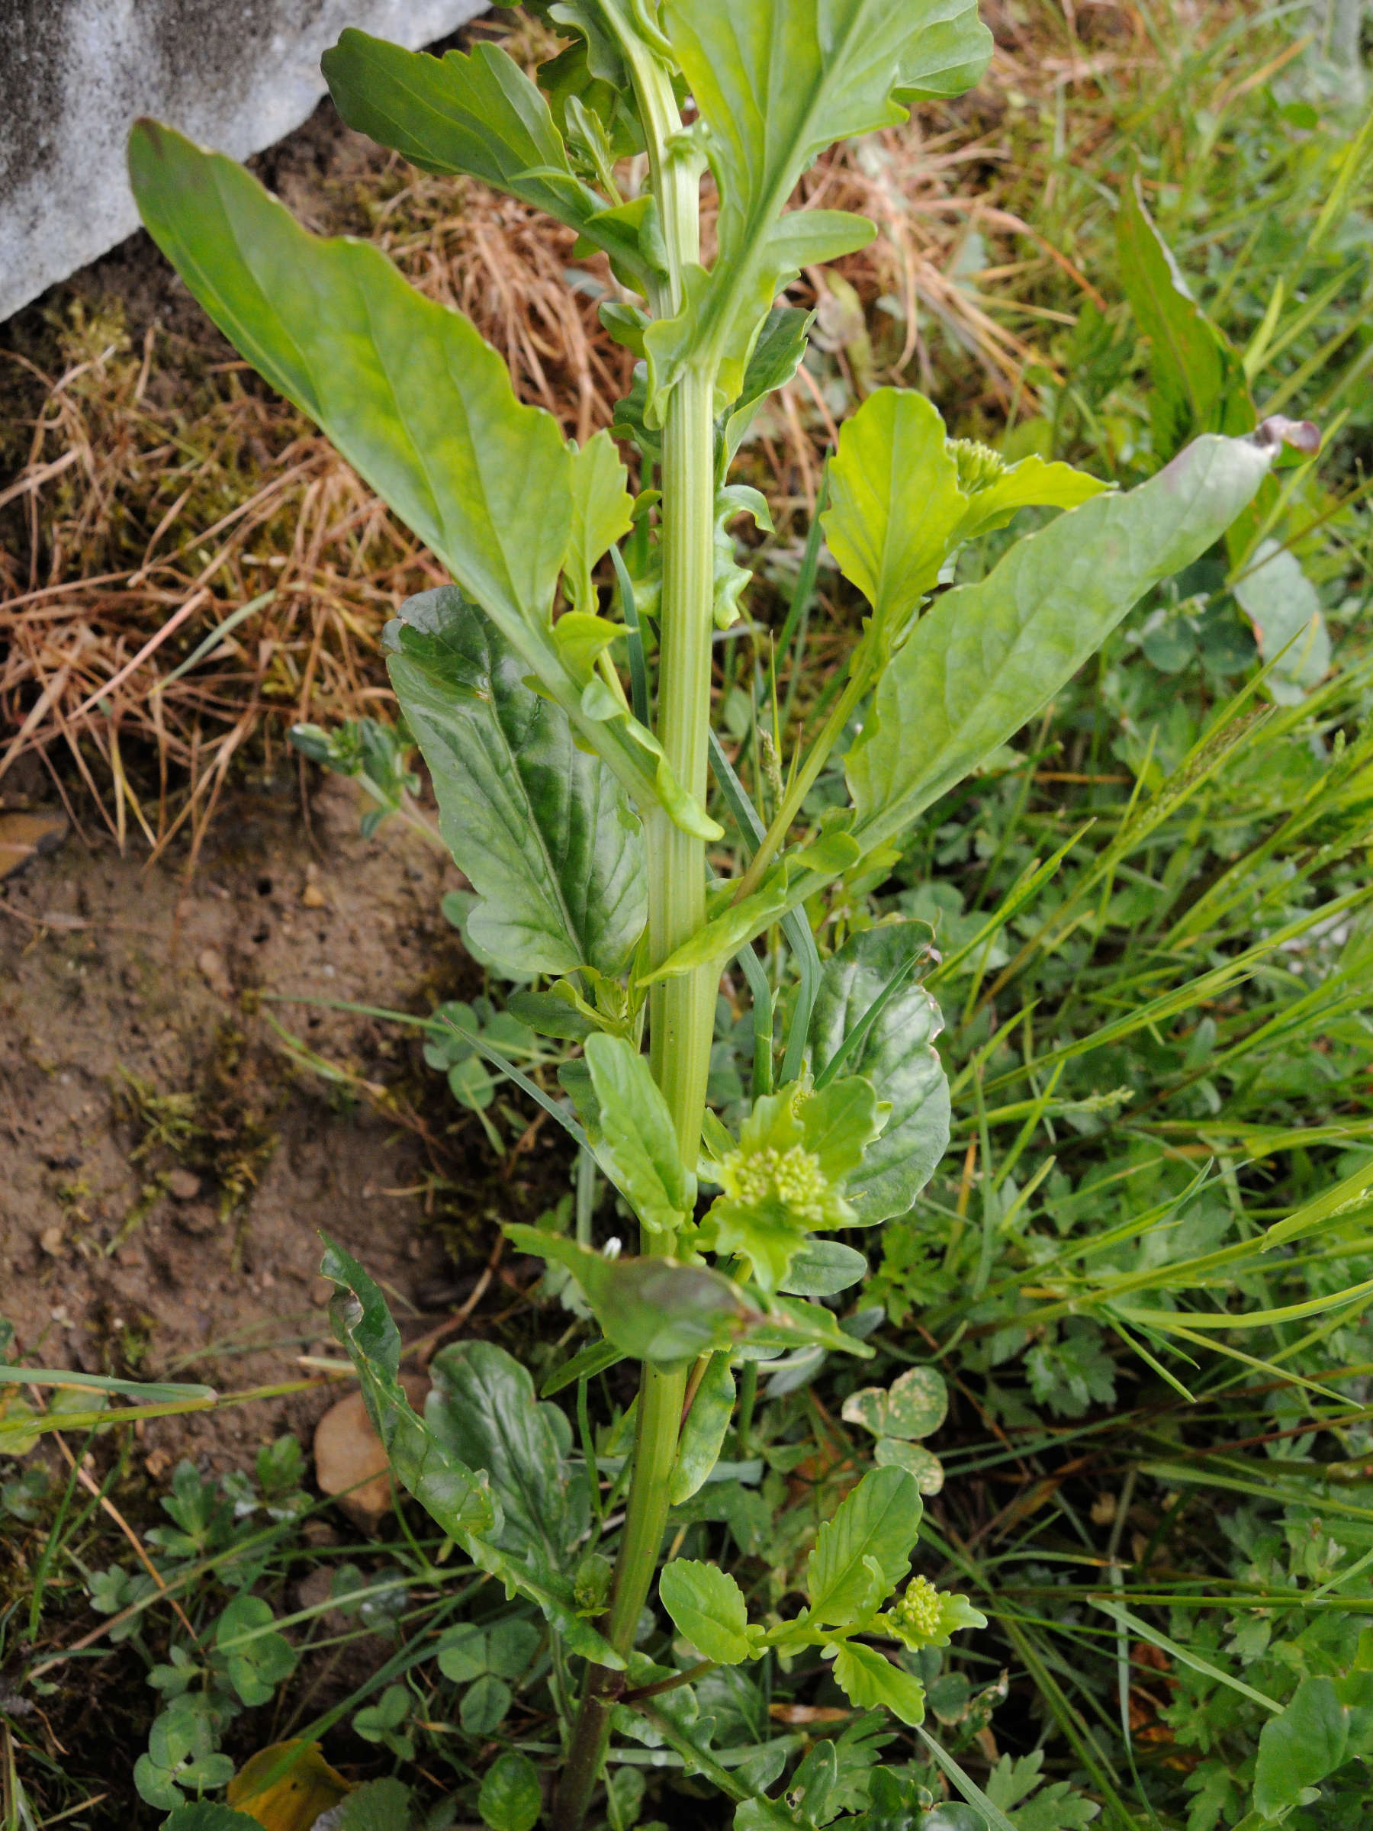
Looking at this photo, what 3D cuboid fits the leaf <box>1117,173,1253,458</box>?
[{"bbox_3d":[0.214,-0.260,0.645,0.037,0.019,0.150,-18,73,21],"label":"leaf"}]

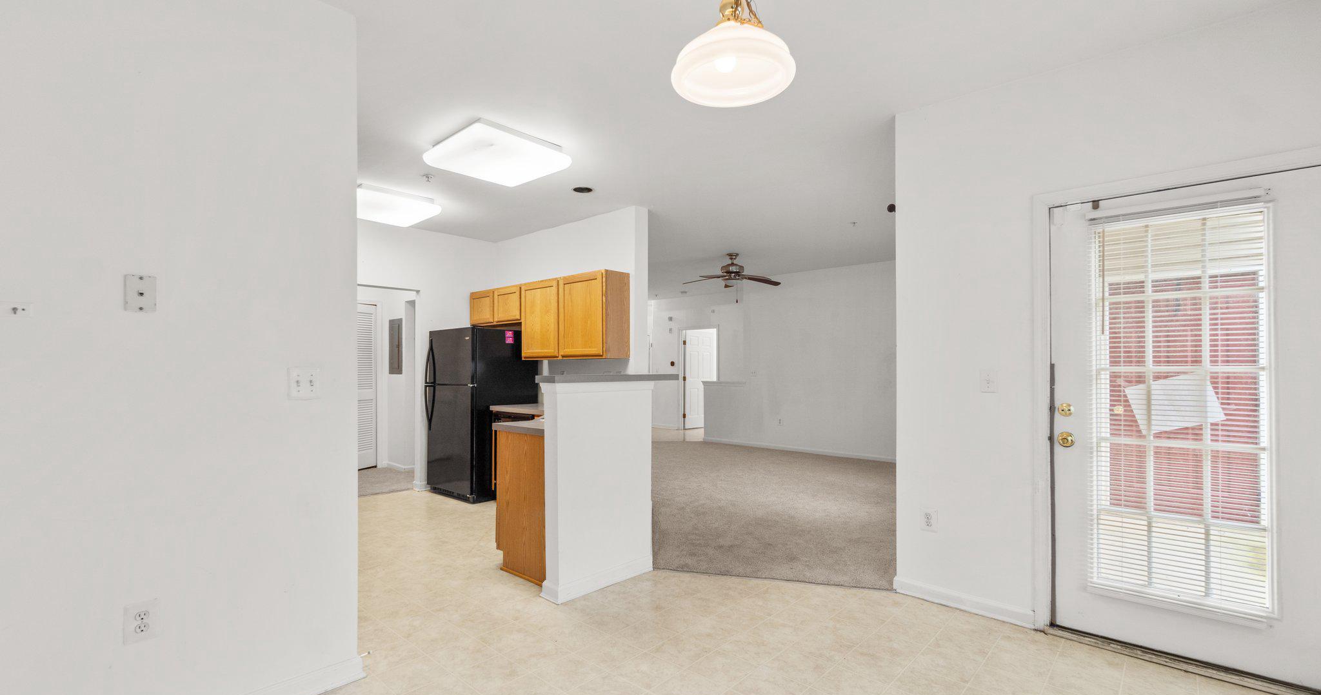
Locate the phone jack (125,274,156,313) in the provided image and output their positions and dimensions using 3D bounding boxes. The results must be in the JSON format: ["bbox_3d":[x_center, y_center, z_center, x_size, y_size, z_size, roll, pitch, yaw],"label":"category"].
[{"bbox_3d":[-1.710,-0.176,1.810,0.012,0.118,0.074,-1,-2,41],"label":"phone jack"}]

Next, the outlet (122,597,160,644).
[{"bbox_3d":[-1.696,0.895,1.798,0.010,0.121,0.080,-1,-2,41],"label":"outlet"}]

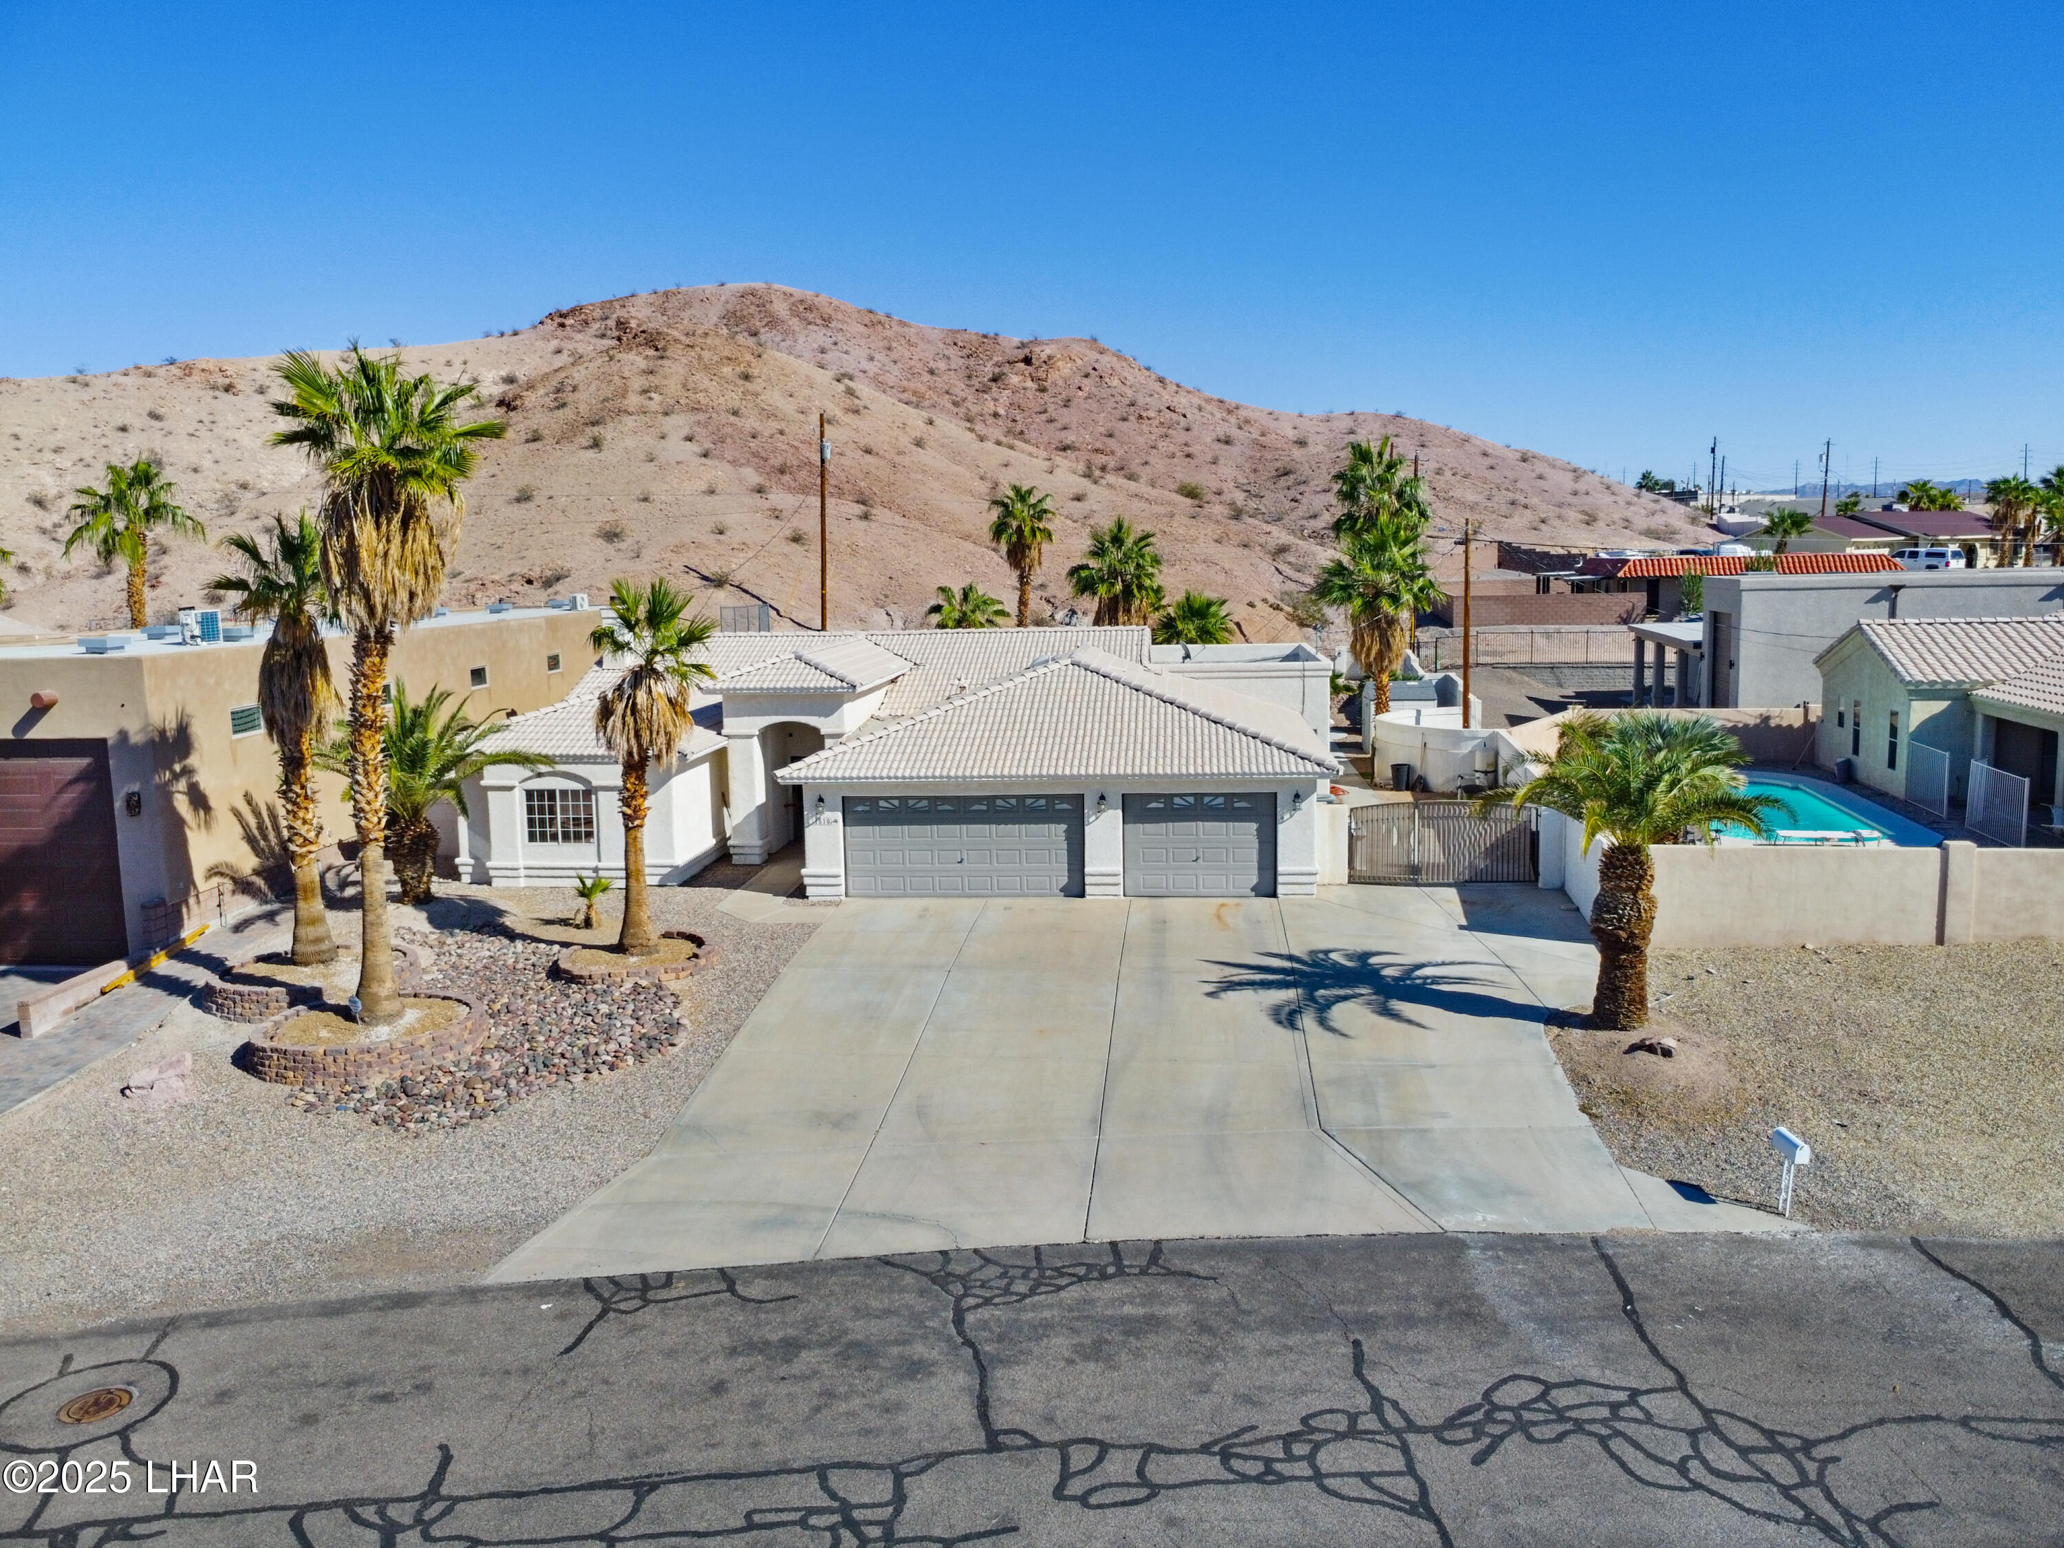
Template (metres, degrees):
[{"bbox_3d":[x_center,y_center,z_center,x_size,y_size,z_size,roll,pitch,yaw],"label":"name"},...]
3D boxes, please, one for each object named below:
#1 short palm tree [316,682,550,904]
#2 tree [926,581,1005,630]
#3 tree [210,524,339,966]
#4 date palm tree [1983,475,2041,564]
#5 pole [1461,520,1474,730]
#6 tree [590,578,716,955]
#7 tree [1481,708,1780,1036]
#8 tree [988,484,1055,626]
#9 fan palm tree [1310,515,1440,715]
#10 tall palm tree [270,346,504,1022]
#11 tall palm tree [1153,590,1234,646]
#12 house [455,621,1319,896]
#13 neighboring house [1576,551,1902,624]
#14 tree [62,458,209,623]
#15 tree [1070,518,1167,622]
[{"bbox_3d":[-12.345,0.347,29.623,4.780,4.470,4.780,-1,8,0],"label":"short palm tree"},{"bbox_3d":[-2.374,-4.467,52.902,2.970,5.260,2.970,-1,8,0],"label":"tree"},{"bbox_3d":[-12.291,-0.505,24.100,2.452,7.689,2.452,0,9,5],"label":"tree"},{"bbox_3d":[71.579,-18.247,104.747,3.769,6.928,3.769,0,9,5],"label":"date palm tree"},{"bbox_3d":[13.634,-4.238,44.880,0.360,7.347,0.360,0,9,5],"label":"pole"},{"bbox_3d":[-6.686,-0.159,25.726,2.260,6.660,2.260,-1,8,0],"label":"tree"},{"bbox_3d":[9.014,1.475,21.667,4.540,4.690,4.540,-1,8,0],"label":"tree"},{"bbox_3d":[-0.356,-7.130,56.813,2.669,8.683,2.669,0,9,5],"label":"tree"},{"bbox_3d":[10.756,-4.081,44.914,4.080,7.860,4.080,-1,8,0],"label":"fan palm tree"},{"bbox_3d":[-9.177,-1.151,21.106,3.184,9.989,3.184,0,9,5],"label":"tall palm tree"},{"bbox_3d":[5.968,-4.411,52.936,3.040,4.800,3.040,-1,8,0],"label":"tall palm tree"},{"bbox_3d":[-2.076,-1.113,36.611,19.900,4.900,17.500,0,9,5],"label":"house"},{"bbox_3d":[40.483,-11.025,83.435,15.150,3.430,9.500,0,8,5],"label":"neighboring house"},{"bbox_3d":[-29.717,-5.386,47.936,4.168,10.119,4.168,0,9,5],"label":"tree"},{"bbox_3d":[3.078,-5.816,52.656,3.541,7.184,3.541,0,9,5],"label":"tree"}]

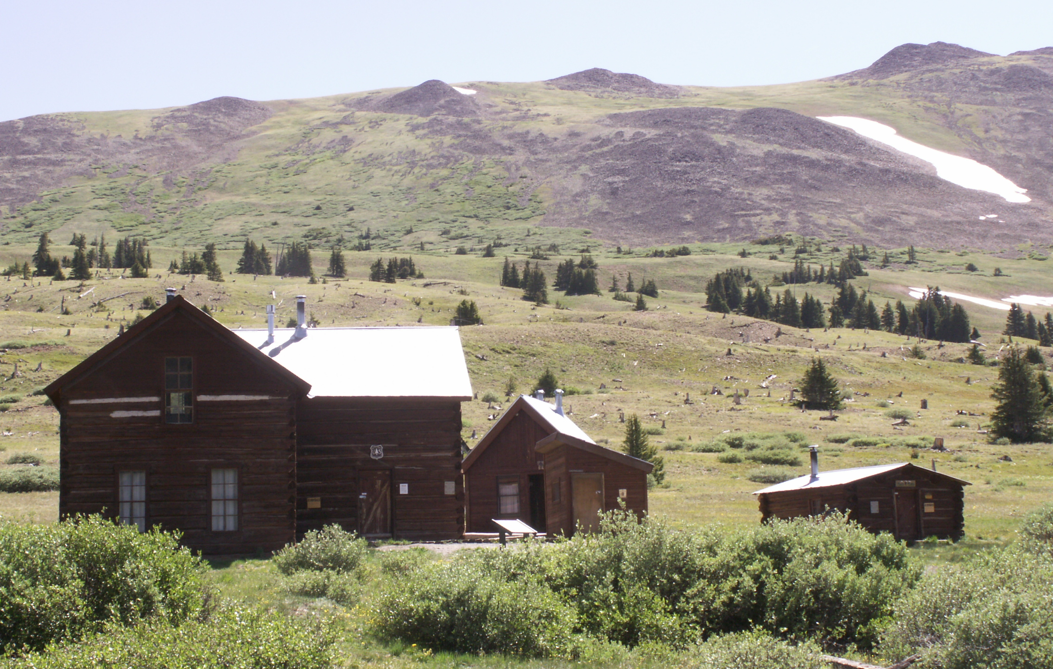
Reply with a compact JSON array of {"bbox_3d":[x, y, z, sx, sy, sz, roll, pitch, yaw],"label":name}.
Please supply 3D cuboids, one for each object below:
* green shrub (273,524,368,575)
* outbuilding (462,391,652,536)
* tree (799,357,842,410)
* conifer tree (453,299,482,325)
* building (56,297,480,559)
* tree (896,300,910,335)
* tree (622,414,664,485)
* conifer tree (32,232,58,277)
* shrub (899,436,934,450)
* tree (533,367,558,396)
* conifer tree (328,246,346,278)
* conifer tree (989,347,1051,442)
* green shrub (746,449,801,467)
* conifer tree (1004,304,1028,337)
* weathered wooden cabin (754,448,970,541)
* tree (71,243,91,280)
[{"bbox_3d":[-5.135,5.351,47.000,2.380,1.270,2.020,0,-6,-6],"label":"green shrub"},{"bbox_3d":[0.950,4.380,60.700,5.900,4.750,7.000,-2,-8,3],"label":"outbuilding"},{"bbox_3d":[22.299,3.742,143.000,3.240,4.050,3.150,-2,-6,9],"label":"tree"},{"bbox_3d":[-7.485,-2.879,240.000,3.656,3.350,3.290,-2,-8,0],"label":"conifer tree"},{"bbox_3d":[-8.482,3.415,60.814,12.800,7.800,10.400,0,-8,-10],"label":"building"},{"bbox_3d":[59.932,-2.683,300.000,2.220,5.500,2.160,-2,-6,11],"label":"tree"},{"bbox_3d":[5.884,5.801,95.000,2.050,3.605,1.742,-2,-8,0],"label":"tree"},{"bbox_3d":[-79.170,-13.116,310.000,4.197,7.437,3.777,-2,-8,0],"label":"conifer tree"},{"bbox_3d":[21.502,5.988,104.000,1.950,0.720,1.560,-2,-6,12],"label":"shrub"},{"bbox_3d":[1.691,4.210,165.000,2.094,2.591,1.885,-2,-8,0],"label":"tree"},{"bbox_3d":[-33.178,-12.739,330.000,3.170,5.470,3.070,0,-6,-6],"label":"conifer tree"},{"bbox_3d":[29.312,3.566,112.000,3.660,5.720,3.550,-2,-6,15],"label":"conifer tree"},{"bbox_3d":[11.797,5.889,90.000,2.670,0.810,2.000,-2,-6,7],"label":"green shrub"},{"bbox_3d":[66.180,-1.891,255.000,3.129,4.560,2.816,-2,-8,0],"label":"conifer tree"},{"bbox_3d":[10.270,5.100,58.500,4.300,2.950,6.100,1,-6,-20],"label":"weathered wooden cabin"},{"bbox_3d":[-76.834,-12.475,325.000,3.540,6.380,3.440,0,-6,-13],"label":"tree"}]

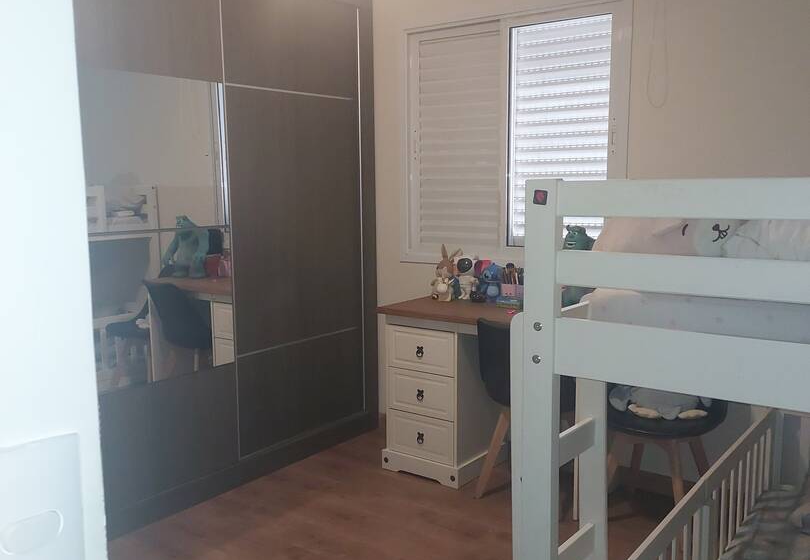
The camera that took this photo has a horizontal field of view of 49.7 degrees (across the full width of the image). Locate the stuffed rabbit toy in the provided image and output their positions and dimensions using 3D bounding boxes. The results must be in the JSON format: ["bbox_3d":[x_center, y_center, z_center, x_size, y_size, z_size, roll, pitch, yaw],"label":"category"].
[{"bbox_3d":[0.199,-0.036,4.196,0.140,0.265,0.115,4,8,33],"label":"stuffed rabbit toy"}]

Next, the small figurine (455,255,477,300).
[{"bbox_3d":[0.288,-0.009,4.164,0.105,0.215,0.090,2,8,24],"label":"small figurine"}]

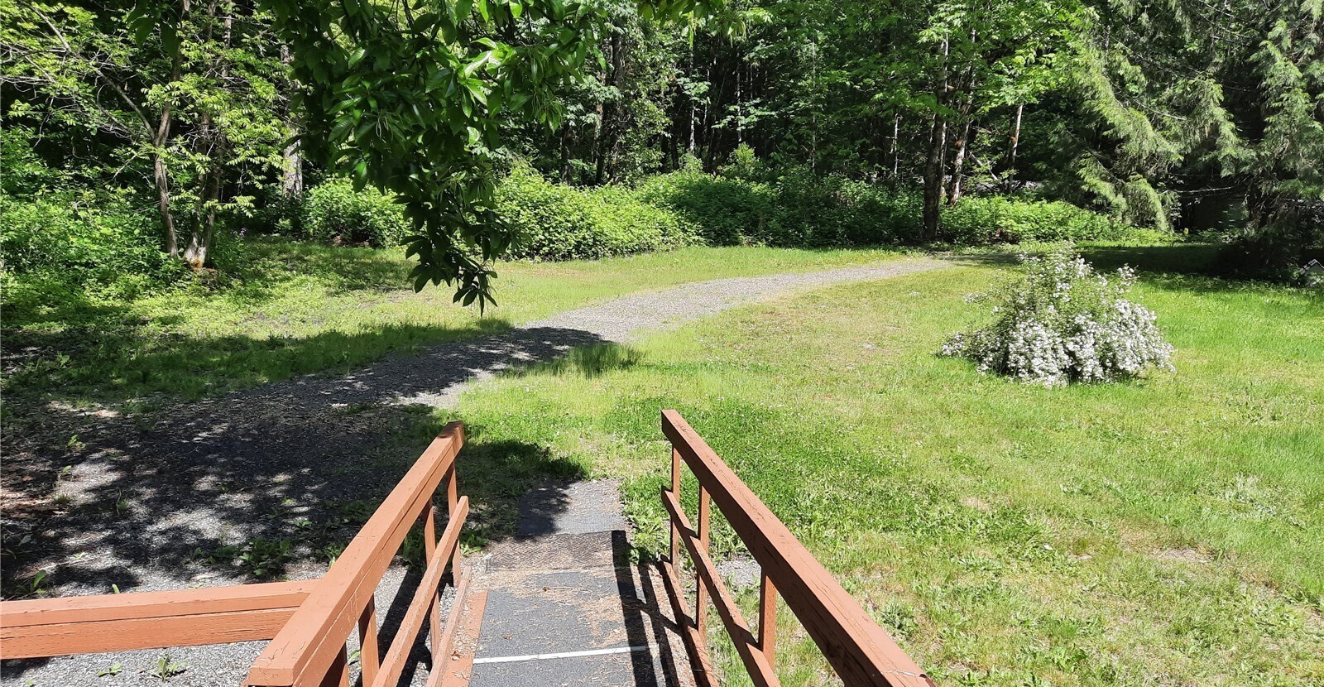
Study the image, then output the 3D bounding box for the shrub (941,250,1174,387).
[{"bbox_3d":[4.660,-0.410,11.400,2.600,1.320,2.300,5,14,22],"label":"shrub"}]

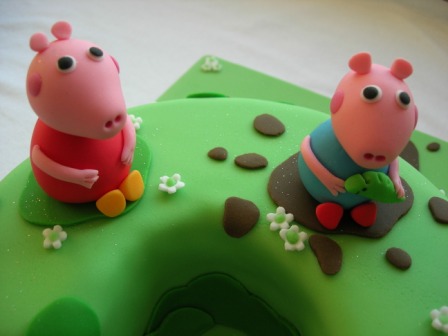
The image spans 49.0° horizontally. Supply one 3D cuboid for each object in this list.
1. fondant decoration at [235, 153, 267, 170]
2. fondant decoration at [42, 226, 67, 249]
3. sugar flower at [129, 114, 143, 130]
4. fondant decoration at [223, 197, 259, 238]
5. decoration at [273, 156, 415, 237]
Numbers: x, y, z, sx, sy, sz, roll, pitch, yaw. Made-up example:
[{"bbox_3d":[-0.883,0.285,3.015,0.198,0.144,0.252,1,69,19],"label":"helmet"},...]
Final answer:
[{"bbox_3d":[0.013,-0.003,0.238,0.017,0.004,0.010,5,46,2],"label":"fondant decoration"},{"bbox_3d":[-0.074,0.030,0.213,0.011,0.004,0.011,3,54,-3],"label":"fondant decoration"},{"bbox_3d":[-0.050,-0.025,0.268,0.012,0.004,0.012,-2,39,2],"label":"sugar flower"},{"bbox_3d":[0.008,0.021,0.214,0.016,0.004,0.019,1,64,-1],"label":"fondant decoration"},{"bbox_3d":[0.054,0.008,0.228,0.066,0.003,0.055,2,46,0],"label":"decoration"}]

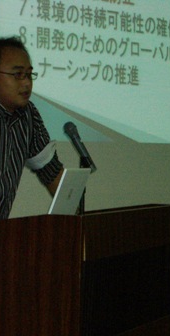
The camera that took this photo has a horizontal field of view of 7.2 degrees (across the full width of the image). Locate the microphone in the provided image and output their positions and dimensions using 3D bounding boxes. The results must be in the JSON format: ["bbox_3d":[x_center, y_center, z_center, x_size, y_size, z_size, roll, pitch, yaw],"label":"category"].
[{"bbox_3d":[-0.016,-0.077,5.100,0.049,0.220,0.049,-28,-12,0],"label":"microphone"}]

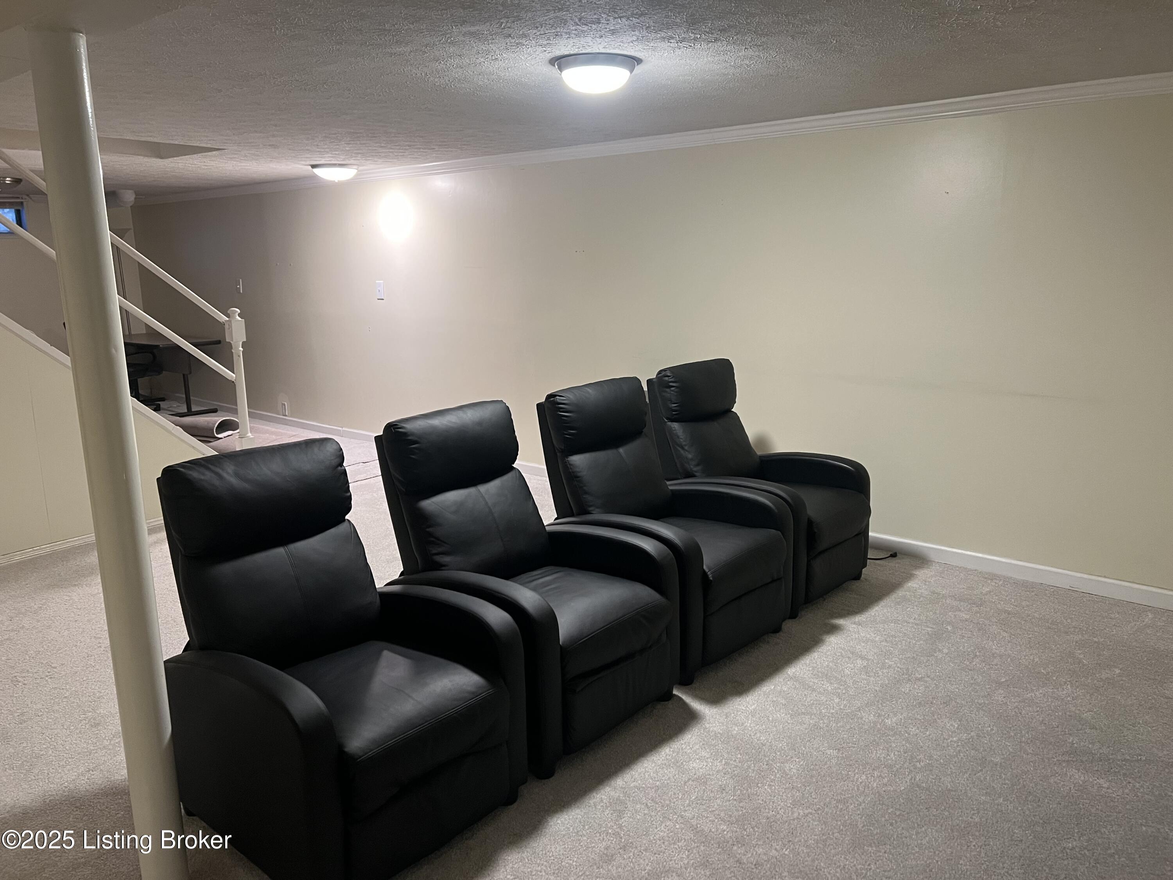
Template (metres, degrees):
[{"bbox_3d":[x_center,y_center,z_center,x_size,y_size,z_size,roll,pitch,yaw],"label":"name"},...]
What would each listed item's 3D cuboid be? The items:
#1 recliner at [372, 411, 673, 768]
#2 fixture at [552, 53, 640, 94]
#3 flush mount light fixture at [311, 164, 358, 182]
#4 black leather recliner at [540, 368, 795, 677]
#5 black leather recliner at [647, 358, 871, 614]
[{"bbox_3d":[-0.204,0.408,2.882,0.835,0.977,0.681,9,16,40],"label":"recliner"},{"bbox_3d":[0.034,-1.224,2.963,0.314,0.090,0.314,-1,12,0],"label":"fixture"},{"bbox_3d":[-1.746,-1.851,6.120,0.326,0.107,0.326,9,16,40],"label":"flush mount light fixture"},{"bbox_3d":[0.286,0.288,3.407,0.829,0.977,0.681,9,16,40],"label":"black leather recliner"},{"bbox_3d":[0.762,0.164,3.956,0.839,0.977,0.681,9,16,40],"label":"black leather recliner"}]

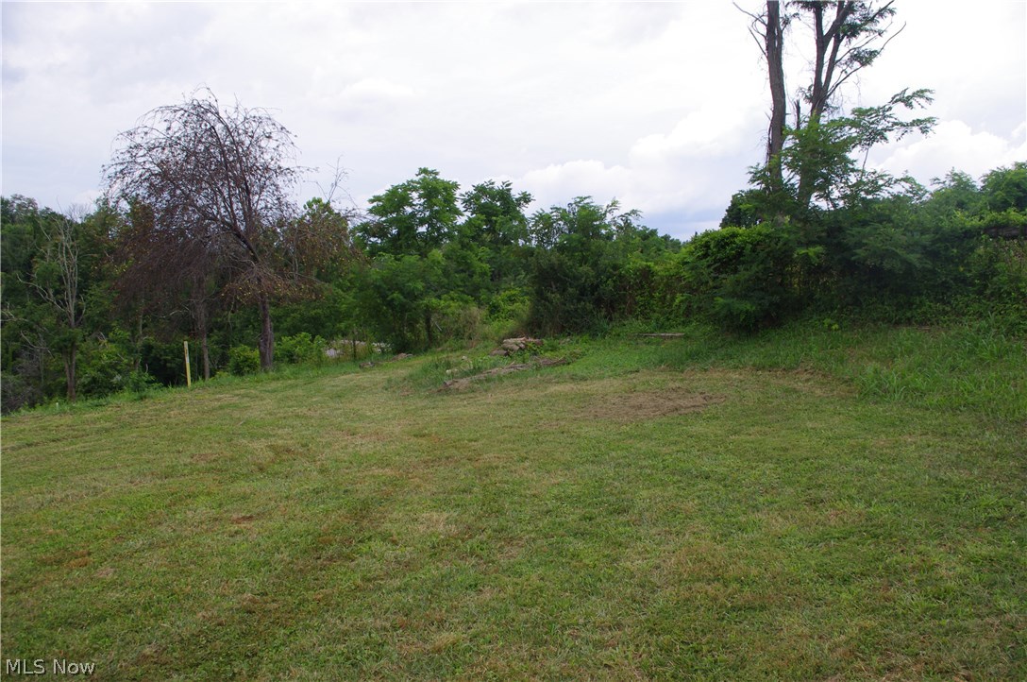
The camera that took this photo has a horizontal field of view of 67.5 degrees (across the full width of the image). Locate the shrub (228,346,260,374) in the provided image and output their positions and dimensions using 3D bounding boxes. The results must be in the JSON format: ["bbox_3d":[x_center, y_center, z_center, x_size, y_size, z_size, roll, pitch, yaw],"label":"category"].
[{"bbox_3d":[-8.059,0.550,23.000,1.000,0.900,0.950,-2,2,-19],"label":"shrub"}]

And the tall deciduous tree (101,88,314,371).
[{"bbox_3d":[-9.388,-3.418,23.500,6.200,8.600,6.000,-2,2,-21],"label":"tall deciduous tree"}]

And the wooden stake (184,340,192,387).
[{"bbox_3d":[-8.269,0.586,19.500,0.080,1.200,0.050,-3,2,-21],"label":"wooden stake"}]

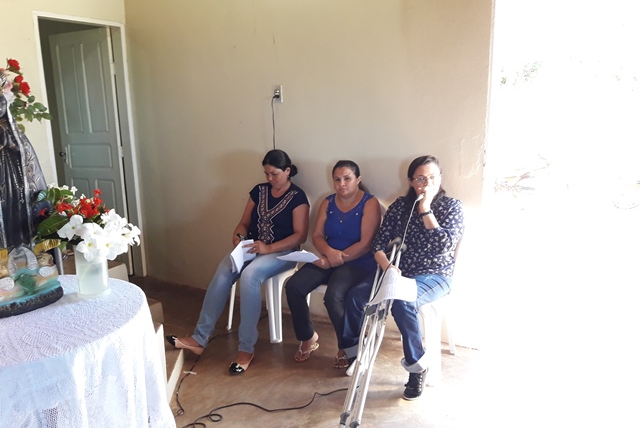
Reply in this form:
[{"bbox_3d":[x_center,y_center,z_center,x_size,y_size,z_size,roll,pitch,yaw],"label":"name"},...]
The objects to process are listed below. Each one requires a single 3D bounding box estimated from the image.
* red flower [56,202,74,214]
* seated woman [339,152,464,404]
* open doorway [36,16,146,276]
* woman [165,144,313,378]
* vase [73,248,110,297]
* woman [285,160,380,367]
[{"bbox_3d":[-1.072,-0.023,2.180,0.075,0.055,0.065,-7,14,-26],"label":"red flower"},{"bbox_3d":[0.507,0.300,2.822,0.547,1.240,0.524,7,15,32],"label":"seated woman"},{"bbox_3d":[-1.807,-0.412,4.135,0.140,2.135,0.765,6,14,29],"label":"open doorway"},{"bbox_3d":[-0.426,0.238,3.164,0.541,1.240,0.857,10,17,41],"label":"woman"},{"bbox_3d":[-0.945,0.227,2.136,0.135,0.200,0.135,-6,14,-23],"label":"vase"},{"bbox_3d":[0.116,0.280,3.078,0.521,1.180,0.477,7,15,32],"label":"woman"}]

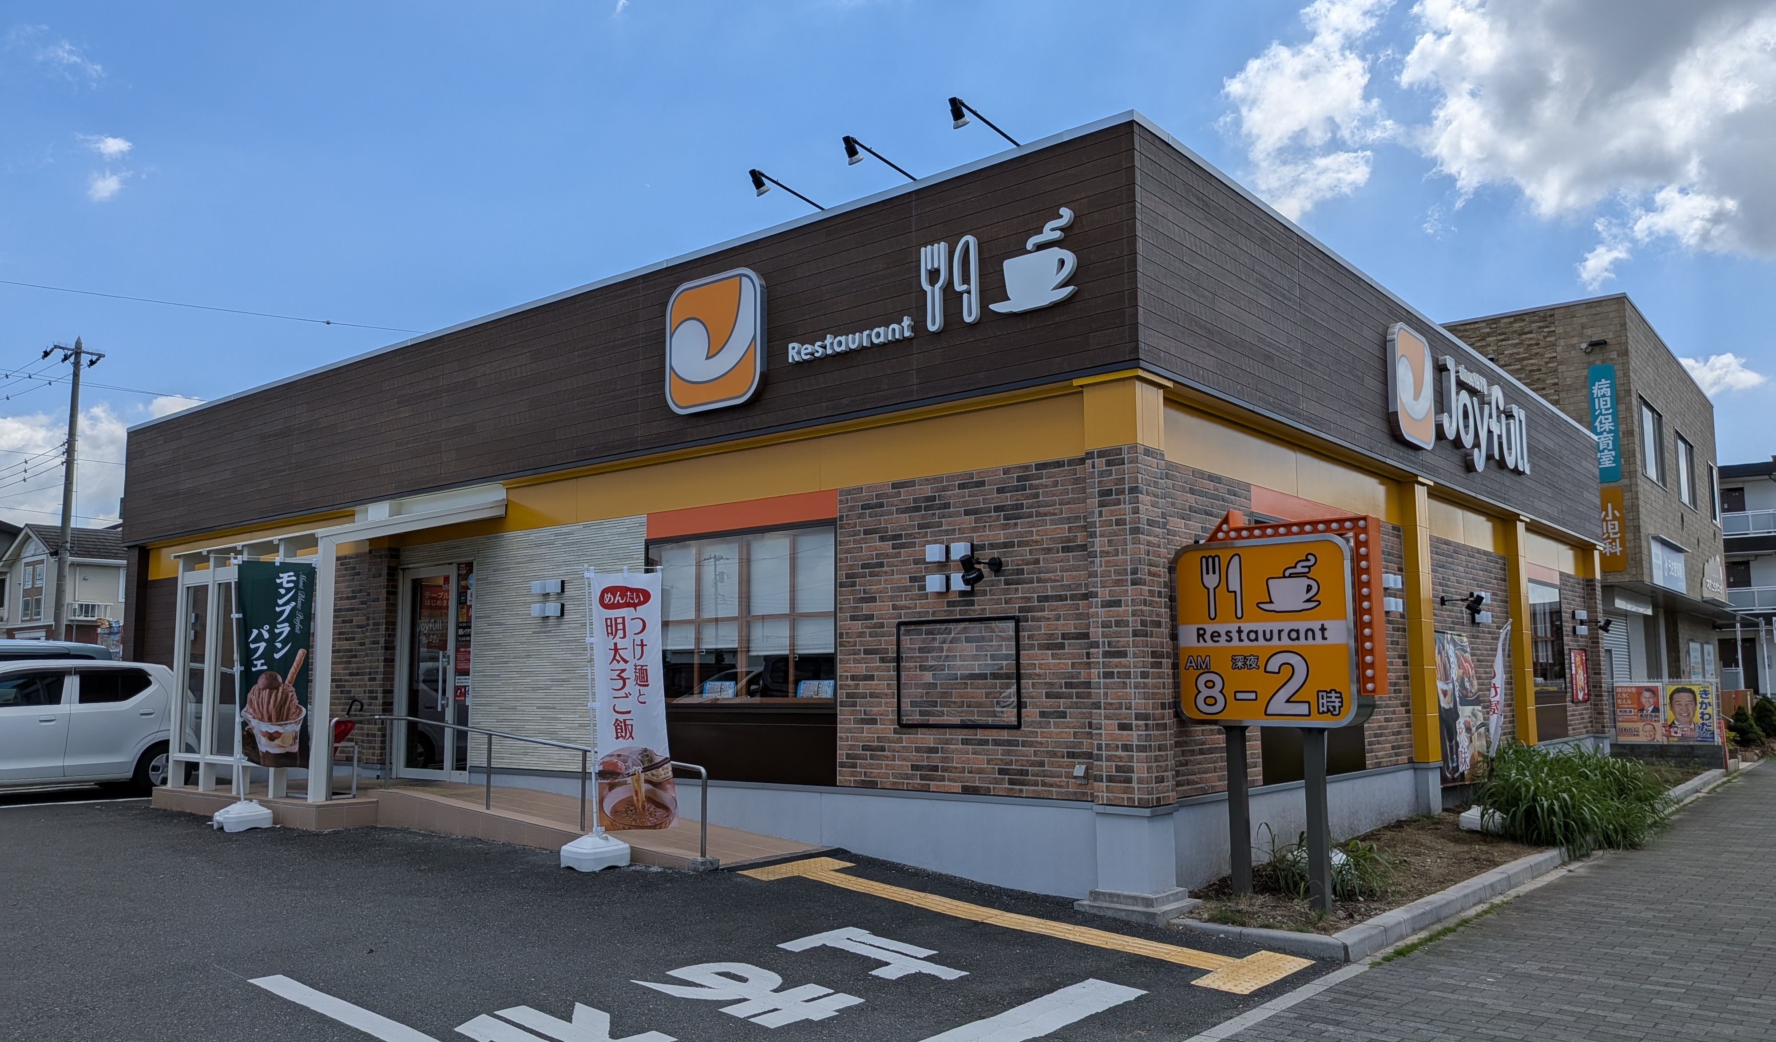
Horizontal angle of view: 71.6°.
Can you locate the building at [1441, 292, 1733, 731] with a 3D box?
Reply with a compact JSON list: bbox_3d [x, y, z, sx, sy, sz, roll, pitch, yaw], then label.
[{"bbox_3d":[14.035,0.952,28.744,8.000,8.250,12.400,-6,-9,39],"label":"building"}]

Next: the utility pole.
[{"bbox_3d":[-27.105,-0.010,40.447,0.900,12.500,1.500,-6,-9,39],"label":"utility pole"}]

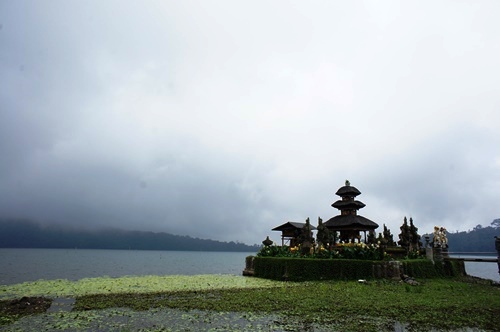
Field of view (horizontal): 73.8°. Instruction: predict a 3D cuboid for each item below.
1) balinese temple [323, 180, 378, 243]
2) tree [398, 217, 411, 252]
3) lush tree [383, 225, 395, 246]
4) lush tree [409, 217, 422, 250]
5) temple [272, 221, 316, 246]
[{"bbox_3d":[8.680,4.135,28.916,3.350,5.890,3.350,12,-18,-37],"label":"balinese temple"},{"bbox_3d":[11.609,5.120,24.981,1.000,2.650,0.700,12,-18,-37],"label":"tree"},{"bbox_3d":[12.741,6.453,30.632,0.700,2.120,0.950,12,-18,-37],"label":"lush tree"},{"bbox_3d":[12.815,5.335,25.829,1.000,2.590,0.700,12,-18,-37],"label":"lush tree"},{"bbox_3d":[3.824,5.884,28.446,2.750,2.260,2.750,12,-18,-37],"label":"temple"}]

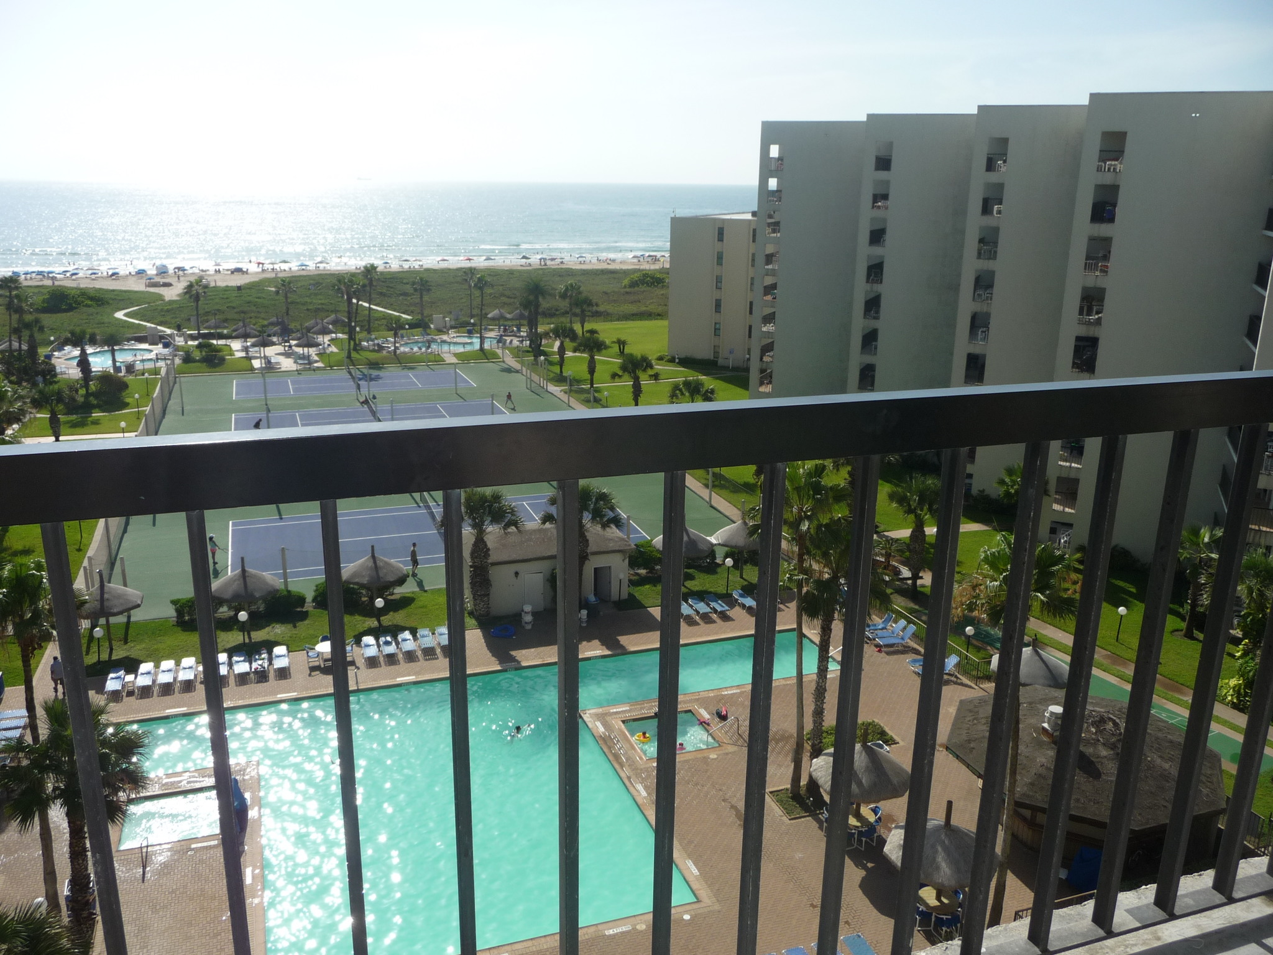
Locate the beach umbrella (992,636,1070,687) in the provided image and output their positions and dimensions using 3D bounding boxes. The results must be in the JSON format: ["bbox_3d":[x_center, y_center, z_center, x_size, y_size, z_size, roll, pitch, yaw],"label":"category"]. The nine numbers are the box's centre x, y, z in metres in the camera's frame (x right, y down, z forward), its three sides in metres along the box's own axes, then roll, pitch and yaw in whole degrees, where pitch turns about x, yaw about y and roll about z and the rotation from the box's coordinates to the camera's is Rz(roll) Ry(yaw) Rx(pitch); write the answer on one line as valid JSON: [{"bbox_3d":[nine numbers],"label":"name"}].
[{"bbox_3d":[15.386,8.132,40.453,3.300,3.800,3.300,7,17,22],"label":"beach umbrella"}]

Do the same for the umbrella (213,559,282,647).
[{"bbox_3d":[-17.828,5.644,47.126,3.200,4.120,3.200,1,16,0],"label":"umbrella"}]

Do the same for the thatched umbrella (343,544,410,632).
[{"bbox_3d":[-12.373,5.176,48.963,3.150,4.110,3.150,1,16,0],"label":"thatched umbrella"}]

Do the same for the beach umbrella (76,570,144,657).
[{"bbox_3d":[-23.179,6.059,45.332,3.400,4.290,3.400,-8,18,-28],"label":"beach umbrella"}]

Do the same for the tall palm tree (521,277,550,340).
[{"bbox_3d":[-11.731,-18.447,120.887,3.300,10.010,3.300,-1,16,-5],"label":"tall palm tree"}]

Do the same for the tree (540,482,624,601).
[{"bbox_3d":[-2.680,3.418,50.798,4.000,6.660,4.000,1,16,0],"label":"tree"}]

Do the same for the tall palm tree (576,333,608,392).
[{"bbox_3d":[-4.474,-11.670,104.146,3.400,5.930,3.400,1,16,0],"label":"tall palm tree"}]

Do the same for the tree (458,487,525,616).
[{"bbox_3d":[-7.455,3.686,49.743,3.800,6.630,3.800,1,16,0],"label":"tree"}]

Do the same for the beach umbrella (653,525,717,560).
[{"bbox_3d":[2.461,3.808,54.502,3.300,3.970,3.300,1,16,0],"label":"beach umbrella"}]

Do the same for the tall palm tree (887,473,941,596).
[{"bbox_3d":[14.304,2.933,53.301,3.000,6.690,3.000,5,17,15],"label":"tall palm tree"}]

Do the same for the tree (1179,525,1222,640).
[{"bbox_3d":[26.239,4.902,48.388,2.900,5.650,2.900,1,16,0],"label":"tree"}]

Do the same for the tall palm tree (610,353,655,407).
[{"bbox_3d":[-0.119,-8.909,96.291,4.200,5.470,4.200,1,16,0],"label":"tall palm tree"}]

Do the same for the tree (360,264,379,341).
[{"bbox_3d":[-36.209,-24.346,140.943,2.500,9.780,2.500,-3,16,-14],"label":"tree"}]

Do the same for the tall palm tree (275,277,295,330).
[{"bbox_3d":[-48.089,-23.623,141.778,3.000,7.680,3.000,-5,17,-18],"label":"tall palm tree"}]

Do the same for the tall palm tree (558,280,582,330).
[{"bbox_3d":[-9.409,-24.657,147.063,3.500,6.840,3.500,1,16,0],"label":"tall palm tree"}]

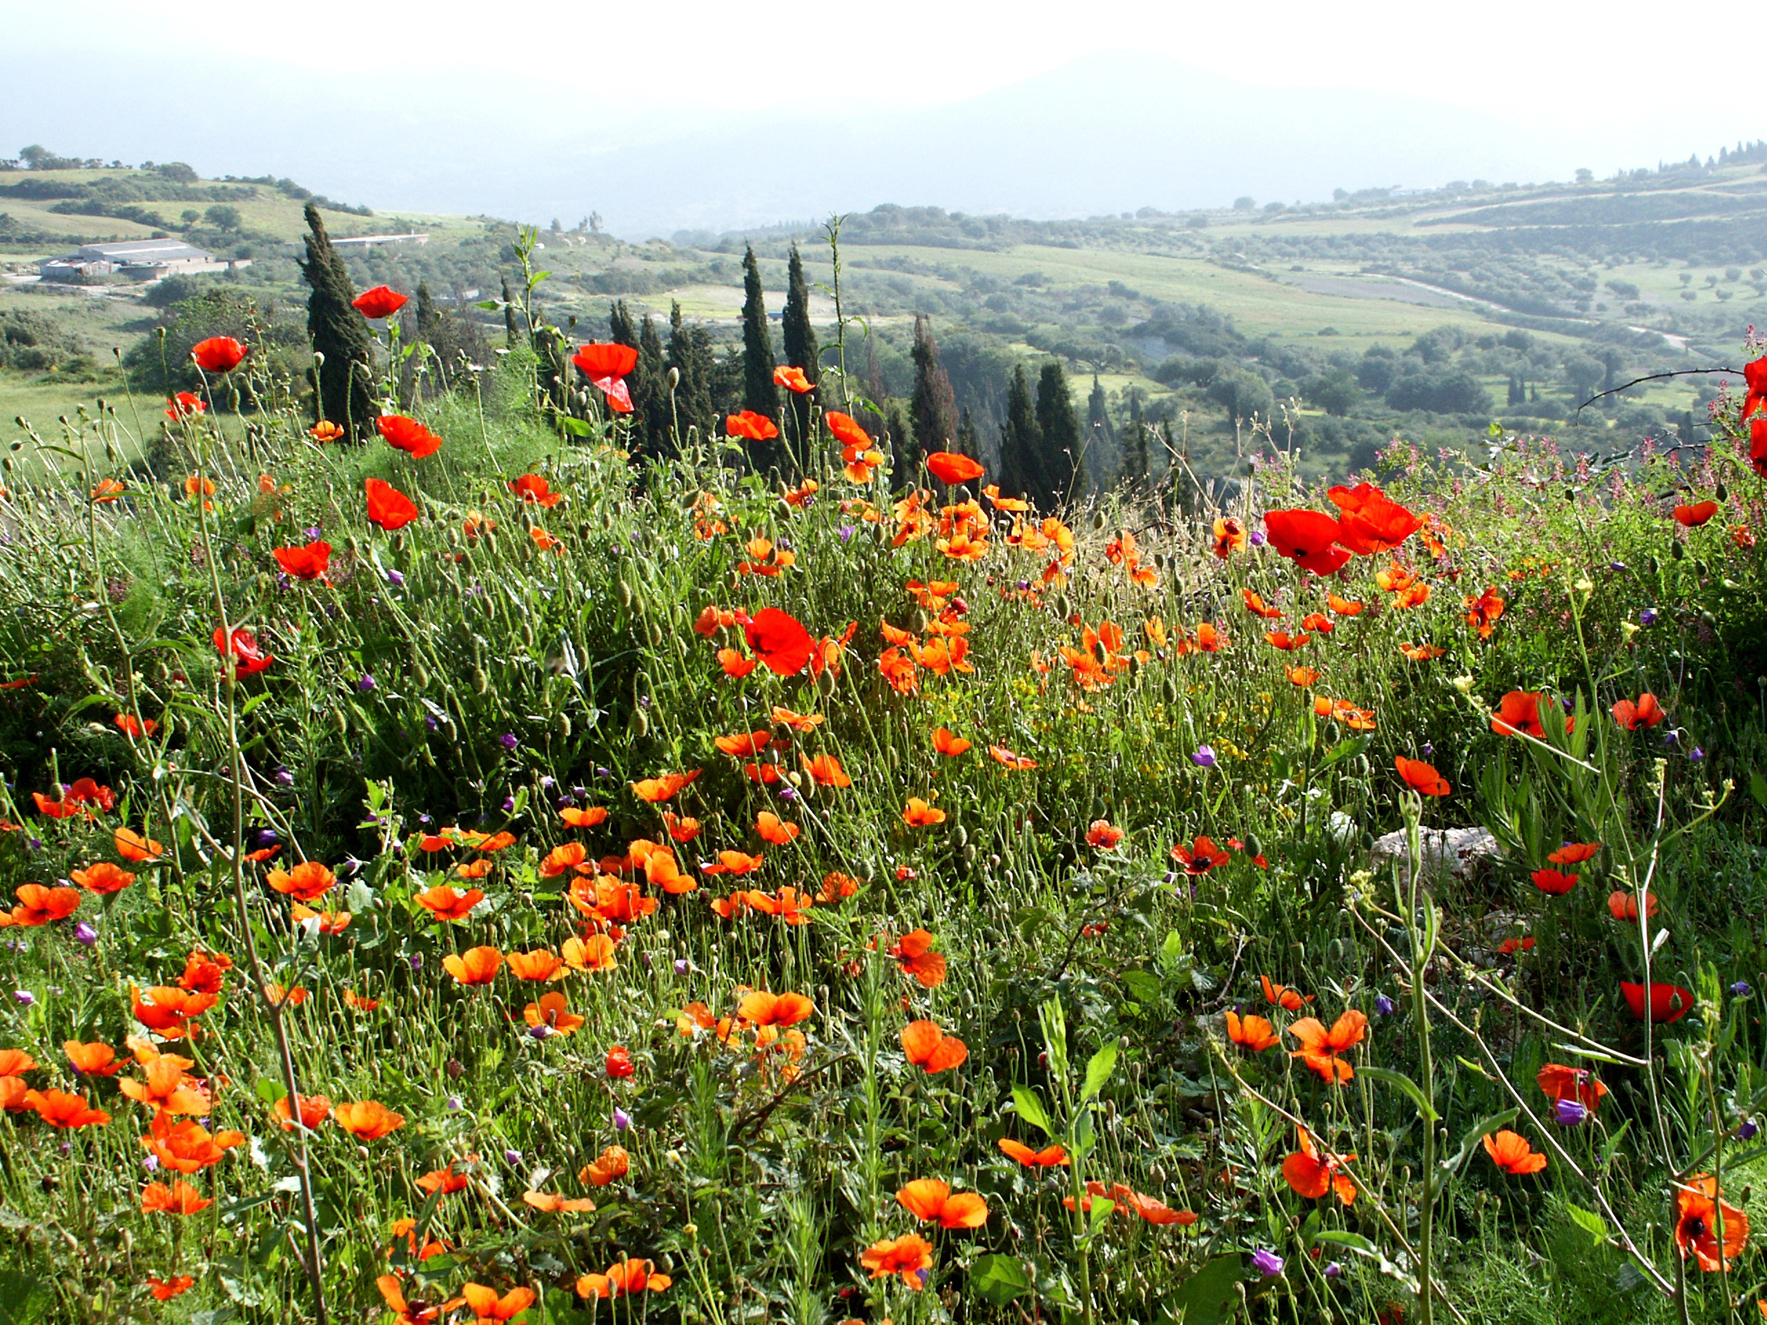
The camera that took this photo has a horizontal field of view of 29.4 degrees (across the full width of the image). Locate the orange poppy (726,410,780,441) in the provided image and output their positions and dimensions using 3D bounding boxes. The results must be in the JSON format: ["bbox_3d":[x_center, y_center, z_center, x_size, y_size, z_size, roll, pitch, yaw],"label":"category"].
[{"bbox_3d":[-0.158,-0.285,4.050,0.065,0.036,0.062,0,8,0],"label":"orange poppy"}]

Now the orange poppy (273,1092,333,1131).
[{"bbox_3d":[-0.482,0.373,2.800,0.048,0.027,0.046,0,8,0],"label":"orange poppy"}]

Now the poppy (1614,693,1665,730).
[{"bbox_3d":[0.841,0.055,3.750,0.058,0.034,0.055,0,7,0],"label":"poppy"}]

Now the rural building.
[{"bbox_3d":[-121.020,-65.694,550.000,21.500,6.800,37.000,4,9,23],"label":"rural building"}]

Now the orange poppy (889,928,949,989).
[{"bbox_3d":[0.032,0.273,3.100,0.045,0.052,0.050,4,9,26],"label":"orange poppy"}]

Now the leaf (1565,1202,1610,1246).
[{"bbox_3d":[0.522,0.416,2.500,0.042,0.019,0.014,42,-12,6],"label":"leaf"}]

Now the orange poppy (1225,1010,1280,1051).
[{"bbox_3d":[0.345,0.345,3.150,0.050,0.030,0.048,5,9,-1],"label":"orange poppy"}]

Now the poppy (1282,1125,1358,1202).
[{"bbox_3d":[0.356,0.408,2.750,0.062,0.042,0.062,14,37,0],"label":"poppy"}]

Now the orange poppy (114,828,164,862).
[{"bbox_3d":[-0.773,0.189,3.500,0.053,0.030,0.052,9,9,0],"label":"orange poppy"}]

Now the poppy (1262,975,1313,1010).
[{"bbox_3d":[0.389,0.319,3.250,0.050,0.028,0.048,13,12,0],"label":"poppy"}]

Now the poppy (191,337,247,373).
[{"bbox_3d":[-0.789,-0.365,4.000,0.065,0.040,0.062,0,8,0],"label":"poppy"}]

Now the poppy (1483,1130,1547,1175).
[{"bbox_3d":[0.497,0.386,2.650,0.050,0.032,0.047,14,13,-2],"label":"poppy"}]

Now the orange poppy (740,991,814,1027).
[{"bbox_3d":[-0.094,0.303,2.950,0.066,0.027,0.062,0,7,0],"label":"orange poppy"}]

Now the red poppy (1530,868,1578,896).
[{"bbox_3d":[0.746,0.244,3.750,0.052,0.024,0.050,0,9,0],"label":"red poppy"}]

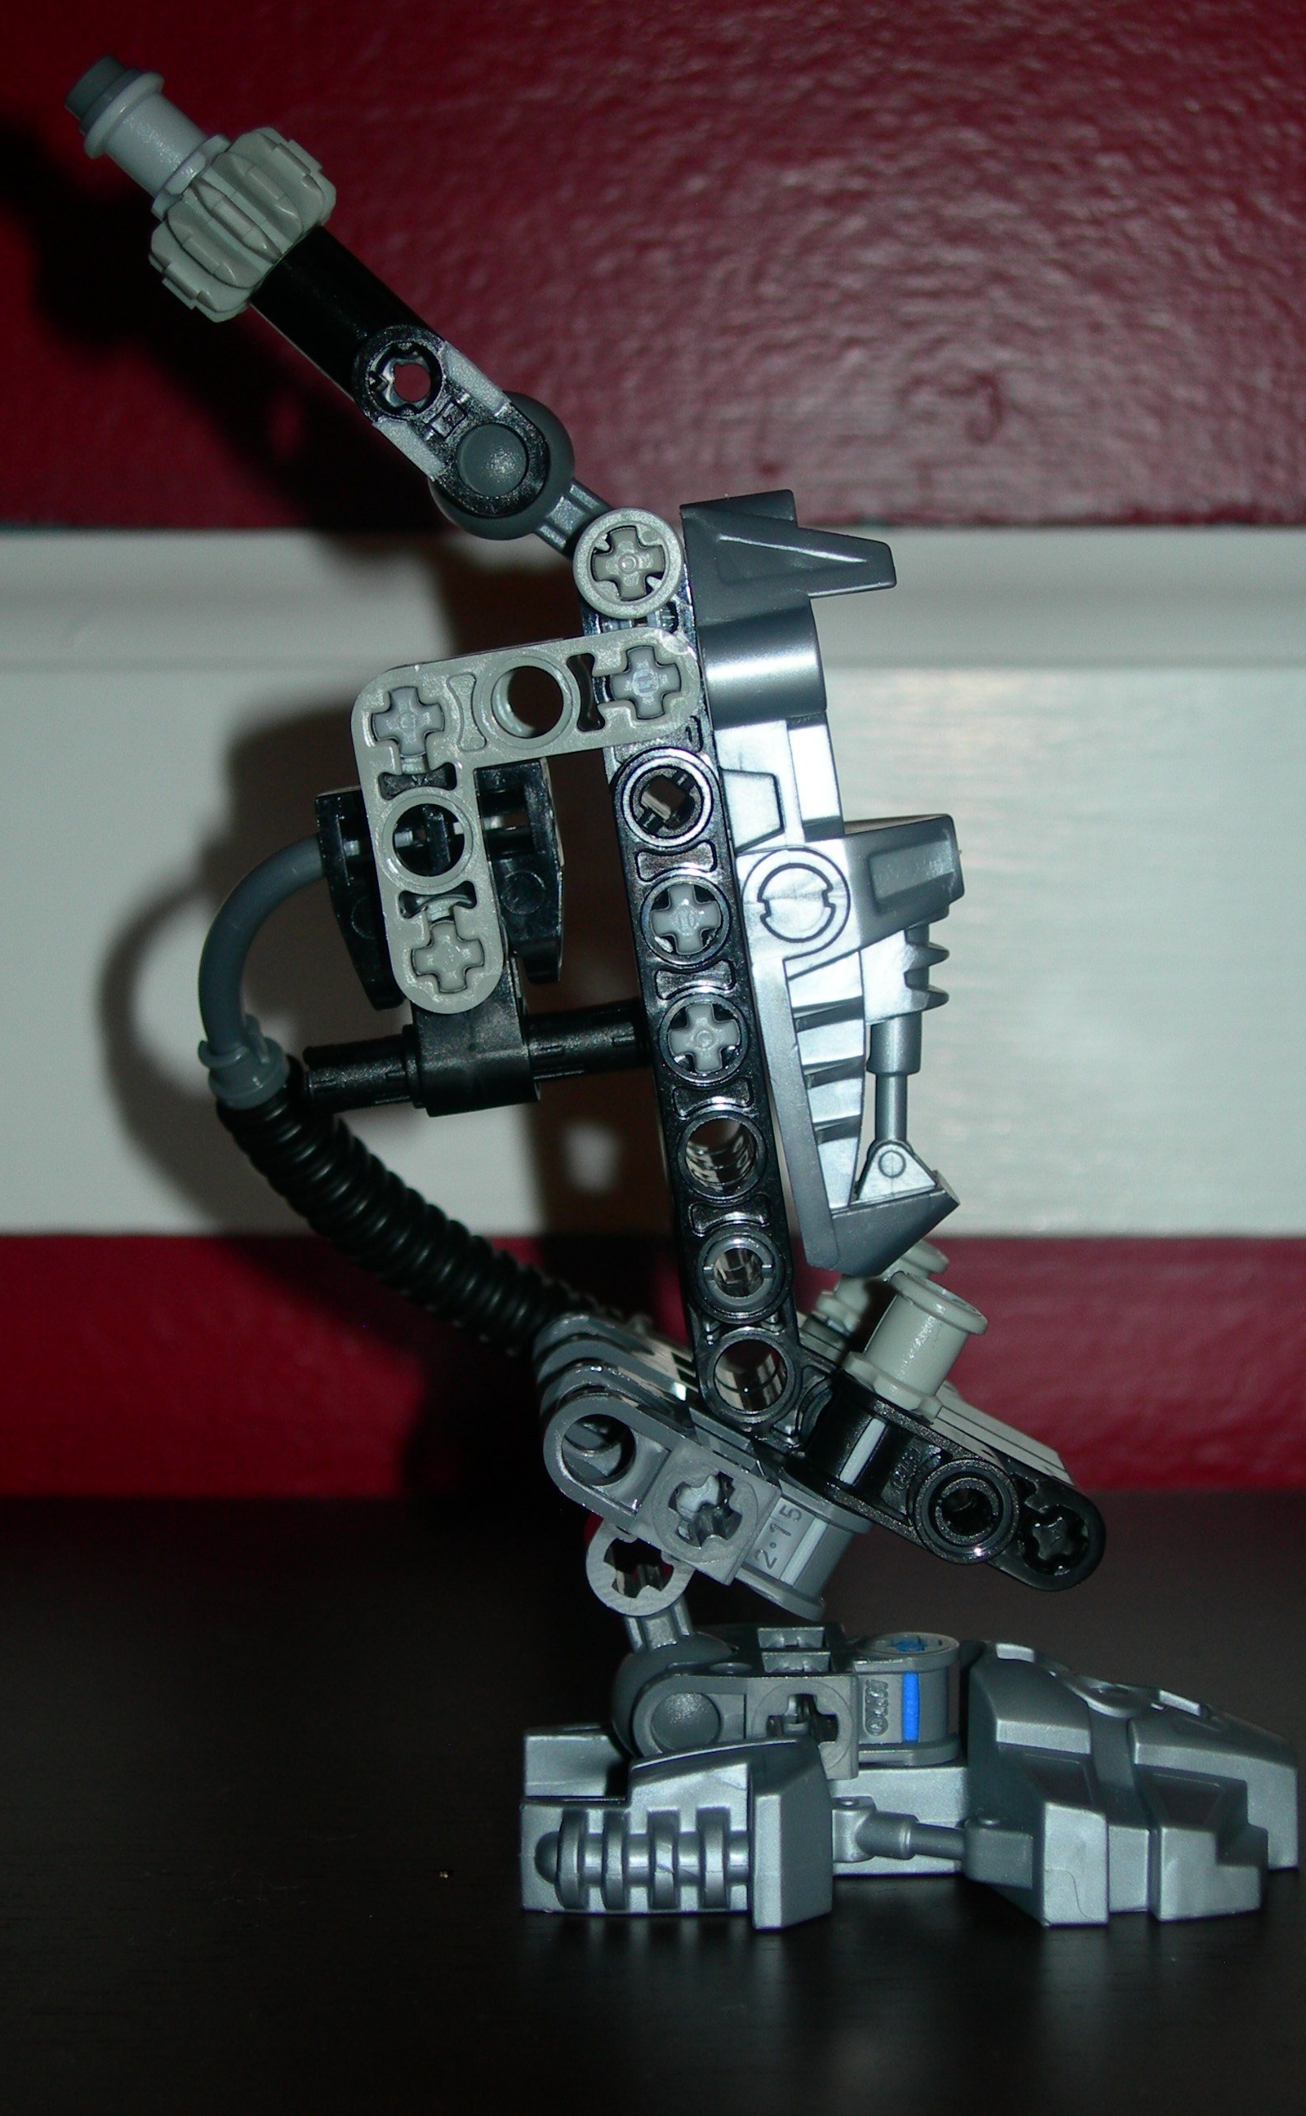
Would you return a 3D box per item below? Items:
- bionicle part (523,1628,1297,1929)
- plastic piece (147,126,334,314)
[{"bbox_3d":[0.018,0.048,0.306,0.053,0.017,0.029,0,6,-1],"label":"bionicle part"},{"bbox_3d":[-0.028,-0.057,0.299,0.013,0.008,0.013,-45,4,0],"label":"plastic piece"}]

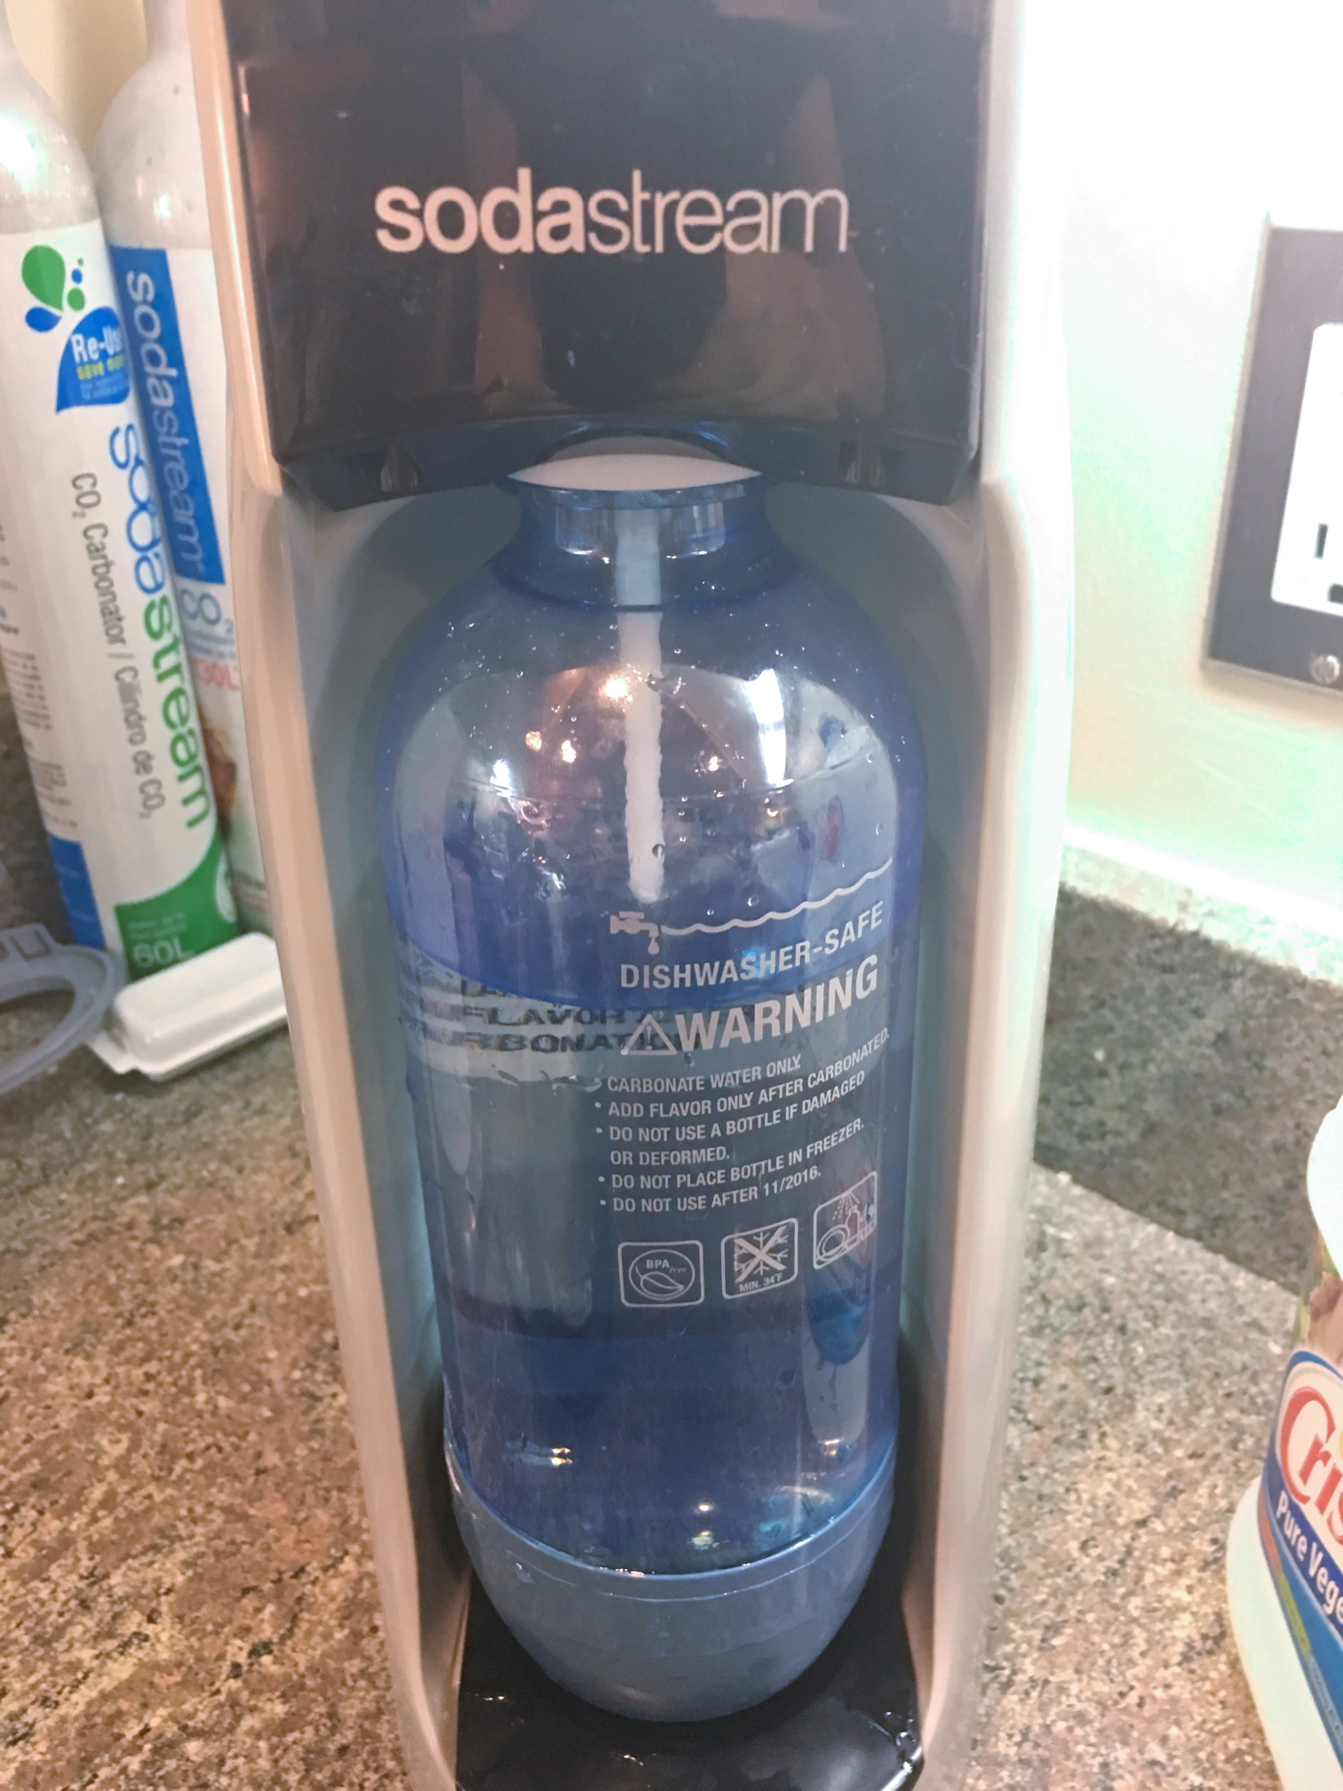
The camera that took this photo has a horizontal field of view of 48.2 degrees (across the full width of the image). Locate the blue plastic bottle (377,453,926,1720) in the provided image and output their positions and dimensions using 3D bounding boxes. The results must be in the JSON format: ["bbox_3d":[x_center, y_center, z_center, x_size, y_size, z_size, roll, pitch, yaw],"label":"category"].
[{"bbox_3d":[-0.002,0.030,0.260,0.087,0.236,0.087,-8,28,-11],"label":"blue plastic bottle"}]

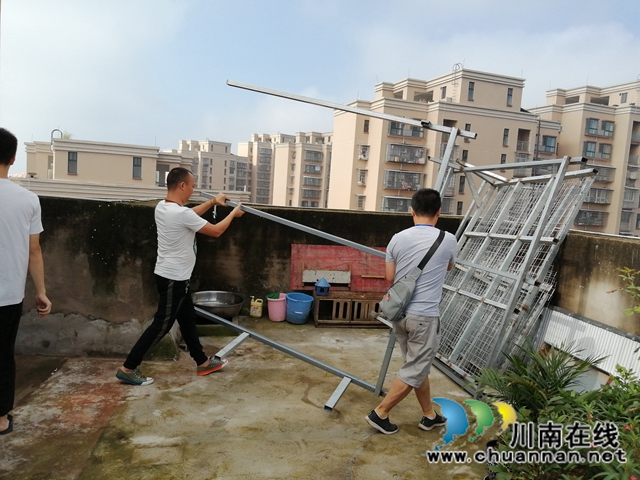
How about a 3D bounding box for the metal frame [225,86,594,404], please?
[{"bbox_3d":[0.420,-0.050,4.300,2.850,2.300,2.250,2,6,-20],"label":"metal frame"}]

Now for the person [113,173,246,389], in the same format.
[{"bbox_3d":[-1.055,0.267,3.650,0.930,1.650,0.520,2,6,-15],"label":"person"}]

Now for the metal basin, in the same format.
[{"bbox_3d":[-1.076,0.706,5.029,0.580,0.170,0.580,4,6,0],"label":"metal basin"}]

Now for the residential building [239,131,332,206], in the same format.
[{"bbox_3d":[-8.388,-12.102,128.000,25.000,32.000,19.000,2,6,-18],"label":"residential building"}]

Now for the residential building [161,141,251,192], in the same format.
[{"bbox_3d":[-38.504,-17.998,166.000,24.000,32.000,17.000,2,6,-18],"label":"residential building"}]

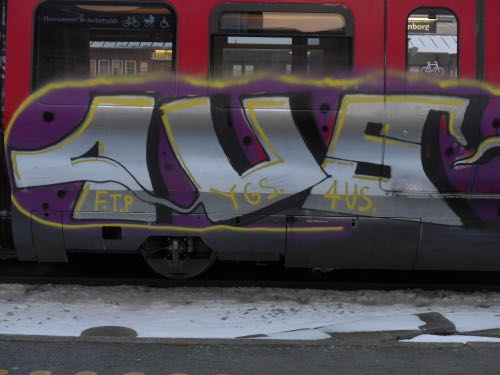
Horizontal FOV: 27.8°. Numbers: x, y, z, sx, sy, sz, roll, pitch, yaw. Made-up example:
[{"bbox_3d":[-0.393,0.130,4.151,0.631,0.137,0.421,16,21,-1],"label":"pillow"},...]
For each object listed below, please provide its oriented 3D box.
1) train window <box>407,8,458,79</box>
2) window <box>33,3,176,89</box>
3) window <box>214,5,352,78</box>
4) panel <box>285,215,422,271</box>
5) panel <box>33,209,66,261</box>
[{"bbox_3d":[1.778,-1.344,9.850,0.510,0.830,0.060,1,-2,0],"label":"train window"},{"bbox_3d":[-1.414,-1.355,9.860,1.400,0.930,0.060,1,-2,0],"label":"window"},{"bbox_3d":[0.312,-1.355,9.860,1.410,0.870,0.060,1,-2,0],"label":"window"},{"bbox_3d":[1.011,0.553,10.070,1.310,0.560,0.060,1,22,0],"label":"panel"},{"bbox_3d":[-1.989,0.493,10.080,0.300,0.560,0.060,1,22,0],"label":"panel"}]

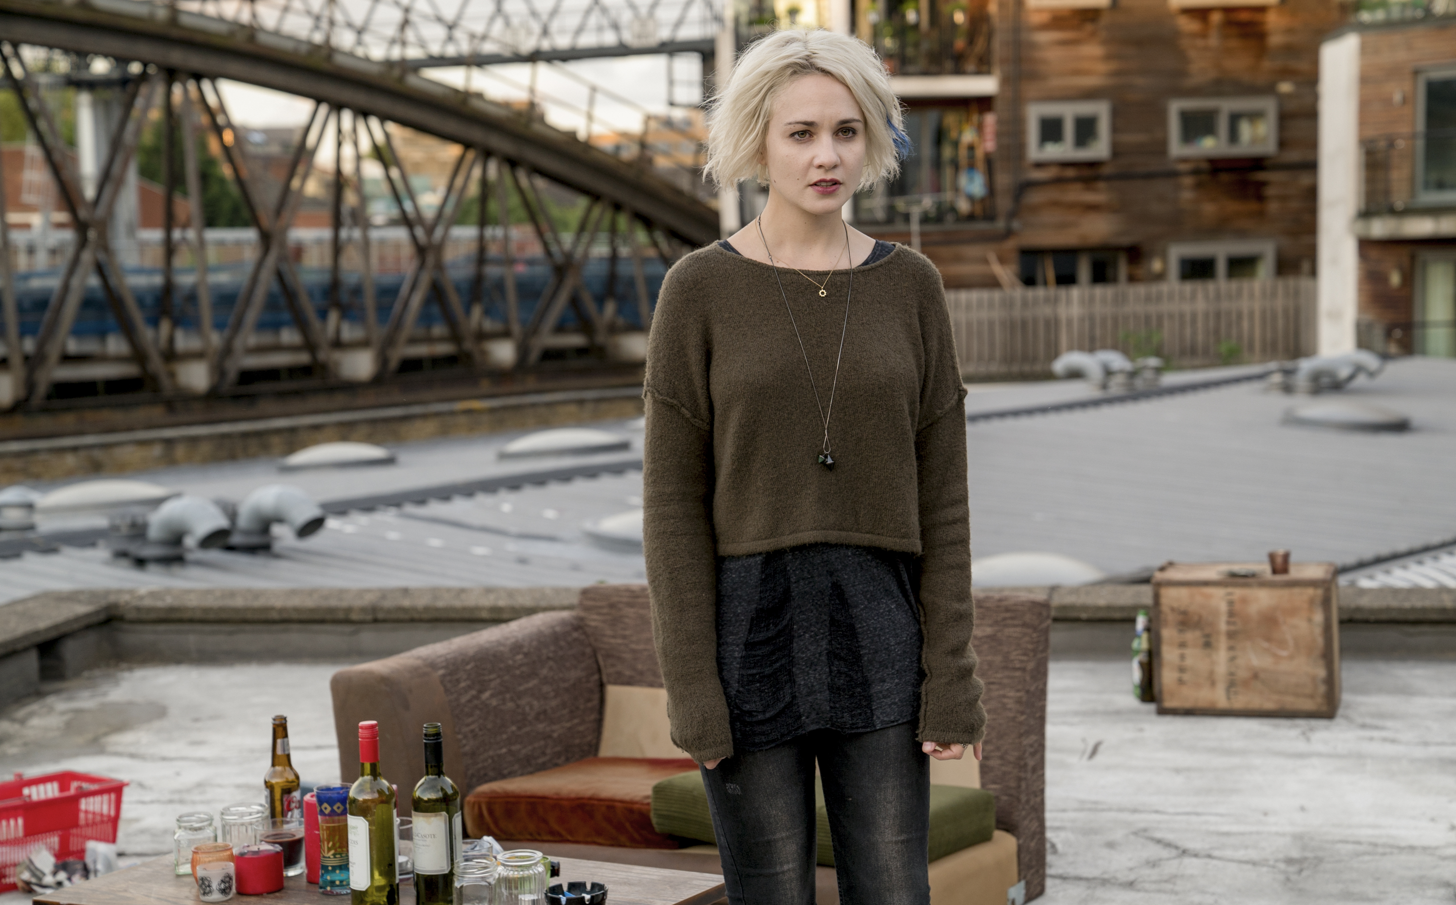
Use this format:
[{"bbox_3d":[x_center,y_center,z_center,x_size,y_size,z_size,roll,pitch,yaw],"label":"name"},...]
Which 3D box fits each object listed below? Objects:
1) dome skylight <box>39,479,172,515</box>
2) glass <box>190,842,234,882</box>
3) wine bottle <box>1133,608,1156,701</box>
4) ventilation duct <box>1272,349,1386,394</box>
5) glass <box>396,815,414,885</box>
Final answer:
[{"bbox_3d":[-3.891,0.242,17.825,0.830,0.155,0.830,-2,6,-7],"label":"dome skylight"},{"bbox_3d":[-0.822,0.663,4.527,0.070,0.064,0.070,-2,9,-9],"label":"glass"},{"bbox_3d":[1.044,0.504,7.103,0.061,0.235,0.061,0,9,6],"label":"wine bottle"},{"bbox_3d":[4.901,-0.689,23.095,0.900,0.340,0.500,0,7,9],"label":"ventilation duct"},{"bbox_3d":[-0.531,0.640,4.563,0.062,0.089,0.062,-2,9,-6],"label":"glass"}]

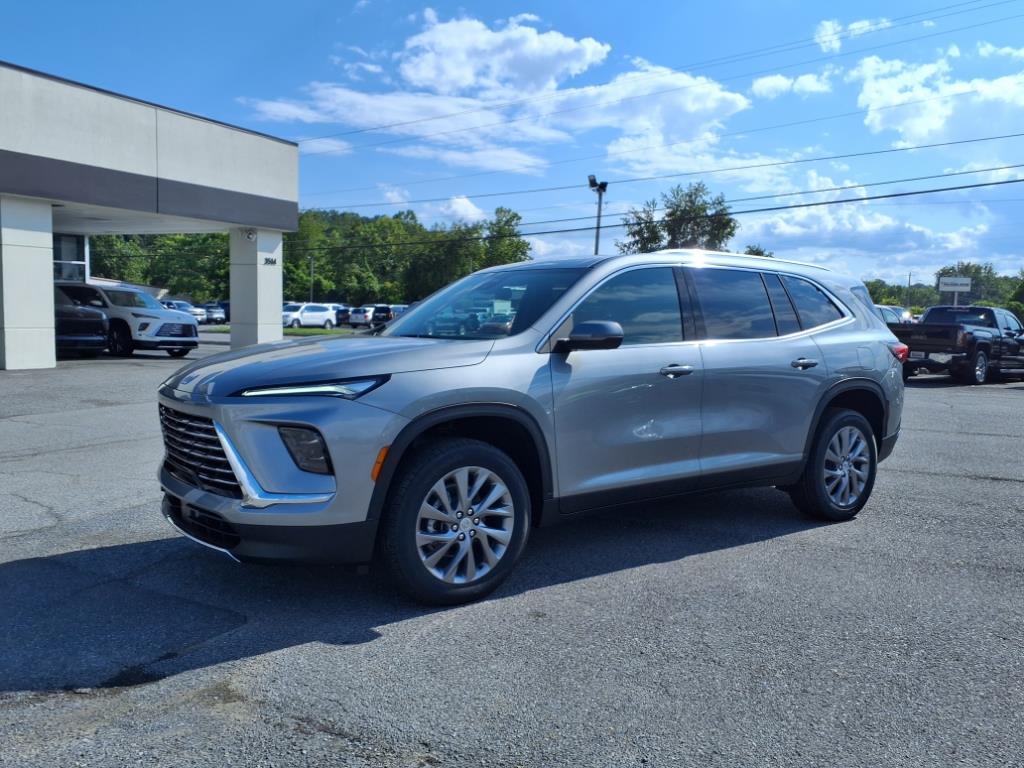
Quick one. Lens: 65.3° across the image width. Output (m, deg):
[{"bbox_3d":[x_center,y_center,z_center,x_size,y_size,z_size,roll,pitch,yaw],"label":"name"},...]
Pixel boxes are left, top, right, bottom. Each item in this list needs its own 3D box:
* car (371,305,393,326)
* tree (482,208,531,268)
[{"bbox_3d":[-8.927,-5.421,62.915,1.930,1.780,4.750,4,6,25],"label":"car"},{"bbox_3d":[-0.629,-12.252,84.431,6.000,11.900,6.000,2,5,0],"label":"tree"}]

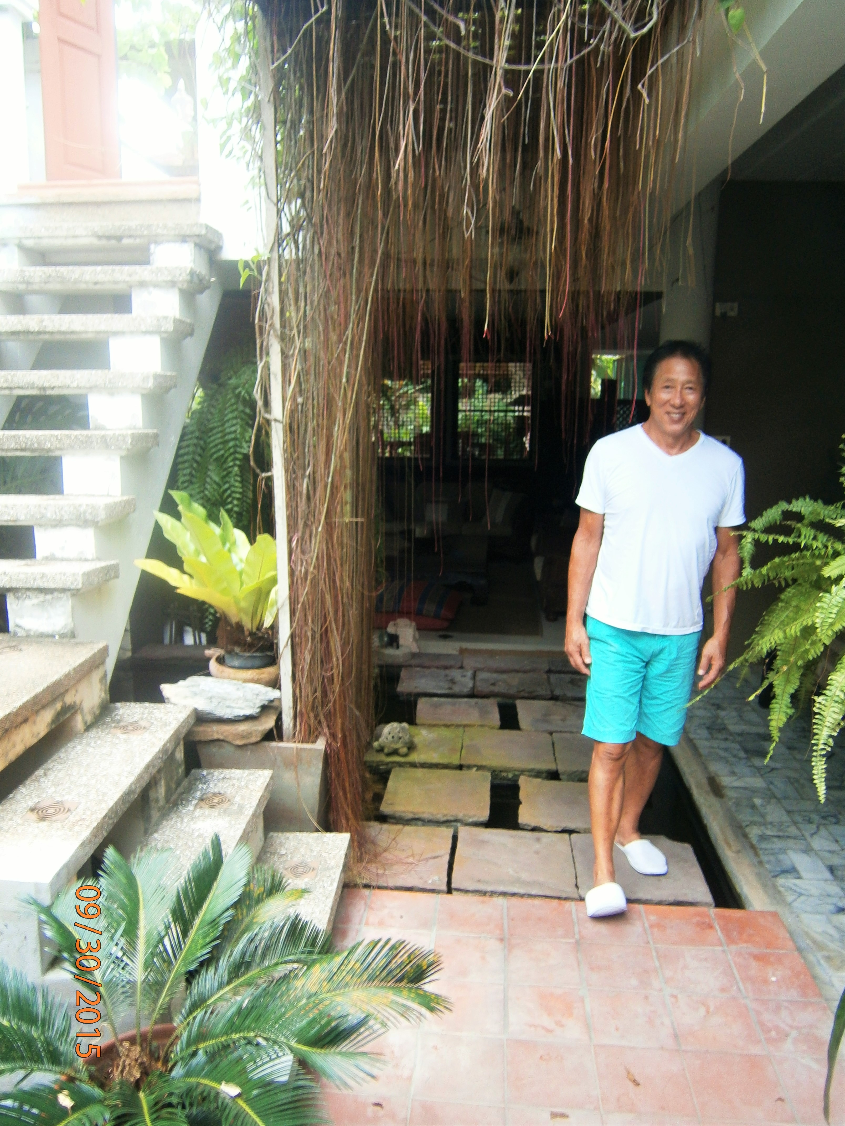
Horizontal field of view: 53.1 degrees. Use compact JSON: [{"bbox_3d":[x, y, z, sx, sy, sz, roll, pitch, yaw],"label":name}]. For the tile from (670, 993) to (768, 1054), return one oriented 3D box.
[{"bbox_3d":[0.735,1.168,2.130,0.200,0.020,0.198,1,11,5],"label":"tile"}]

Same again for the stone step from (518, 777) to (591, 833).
[{"bbox_3d":[0.578,0.957,3.287,0.405,0.060,0.410,1,10,6],"label":"stone step"}]

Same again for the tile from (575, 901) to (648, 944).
[{"bbox_3d":[0.554,1.072,2.500,0.197,0.020,0.194,1,11,5],"label":"tile"}]

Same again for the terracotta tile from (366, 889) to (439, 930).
[{"bbox_3d":[-0.062,1.082,2.601,0.200,0.020,0.198,1,11,5],"label":"terracotta tile"}]

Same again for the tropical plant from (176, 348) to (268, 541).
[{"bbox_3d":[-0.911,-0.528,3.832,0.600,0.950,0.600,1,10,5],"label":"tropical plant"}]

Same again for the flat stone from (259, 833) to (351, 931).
[{"bbox_3d":[-0.385,0.991,2.280,0.262,0.062,0.957,0,10,3],"label":"flat stone"}]

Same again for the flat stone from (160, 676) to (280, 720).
[{"bbox_3d":[-0.759,0.503,3.193,0.450,0.095,0.240,1,11,5],"label":"flat stone"}]

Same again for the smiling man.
[{"bbox_3d":[0.716,0.183,2.600,0.550,1.690,0.430,2,11,12],"label":"smiling man"}]

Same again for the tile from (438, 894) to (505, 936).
[{"bbox_3d":[0.147,1.068,2.550,0.198,0.015,0.190,1,10,6],"label":"tile"}]

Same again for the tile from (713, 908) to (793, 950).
[{"bbox_3d":[0.960,1.076,2.462,0.190,0.020,0.194,1,11,5],"label":"tile"}]

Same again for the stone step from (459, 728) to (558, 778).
[{"bbox_3d":[0.384,0.850,3.776,0.400,0.045,0.385,1,11,5],"label":"stone step"}]

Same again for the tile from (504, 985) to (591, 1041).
[{"bbox_3d":[0.313,1.141,2.137,0.198,0.015,0.194,1,10,6],"label":"tile"}]

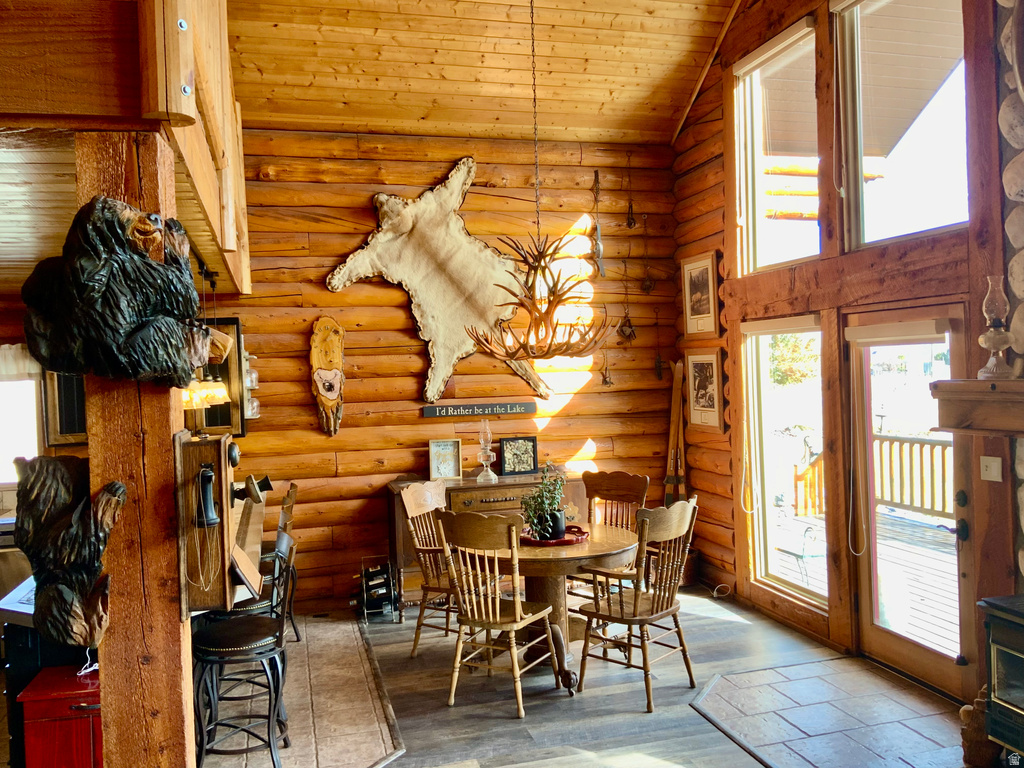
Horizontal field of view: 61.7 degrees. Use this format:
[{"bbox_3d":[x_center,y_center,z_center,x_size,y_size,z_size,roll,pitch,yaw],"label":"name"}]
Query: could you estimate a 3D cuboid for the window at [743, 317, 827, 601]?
[{"bbox_3d":[1.859,0.496,5.858,0.090,1.870,0.931,-2,1,-15],"label":"window"}]

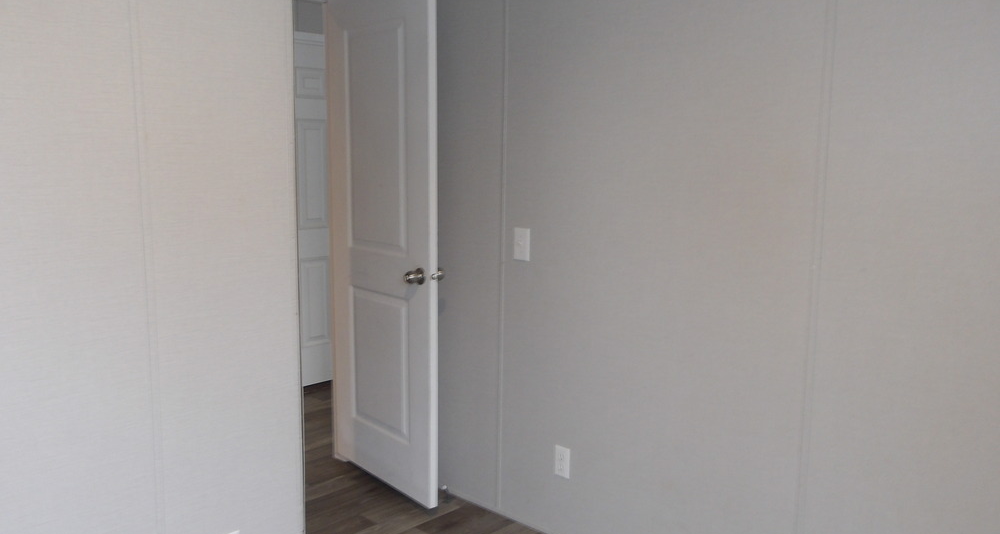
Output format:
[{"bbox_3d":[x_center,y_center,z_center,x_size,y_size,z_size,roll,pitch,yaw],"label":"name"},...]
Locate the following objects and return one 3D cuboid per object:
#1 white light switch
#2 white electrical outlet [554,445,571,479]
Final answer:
[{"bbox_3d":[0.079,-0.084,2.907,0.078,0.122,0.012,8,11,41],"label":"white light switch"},{"bbox_3d":[0.229,0.722,2.883,0.069,0.115,0.008,8,11,41],"label":"white electrical outlet"}]

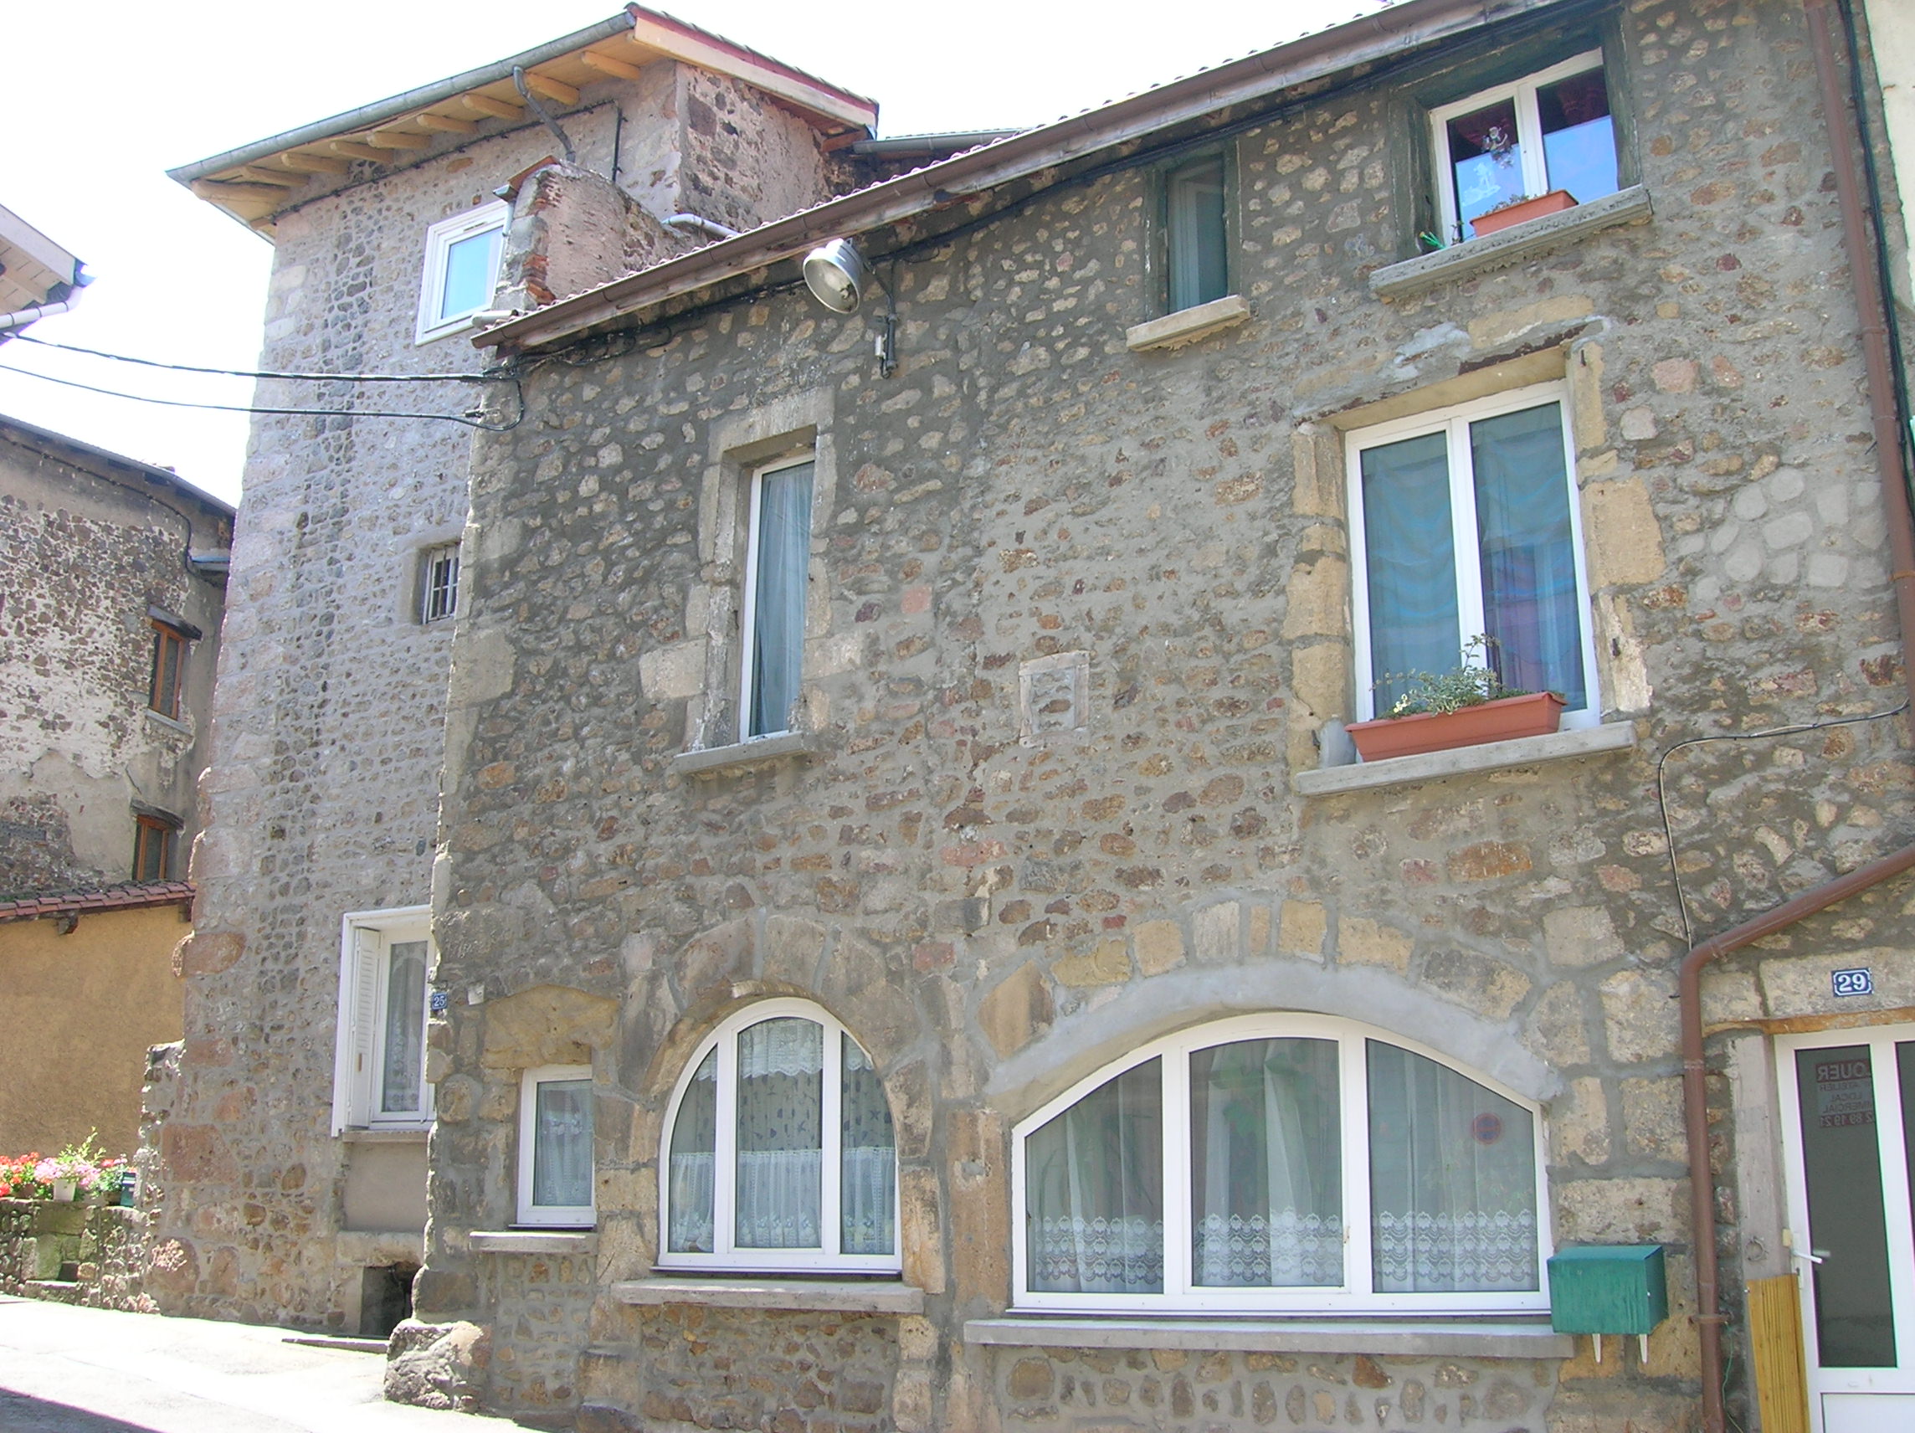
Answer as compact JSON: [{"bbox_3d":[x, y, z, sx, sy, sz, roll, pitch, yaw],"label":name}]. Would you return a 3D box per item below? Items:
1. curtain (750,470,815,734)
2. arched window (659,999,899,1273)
[{"bbox_3d":[-1.053,-0.789,12.694,0.720,1.820,0.070,-11,-20,33],"label":"curtain"},{"bbox_3d":[-0.931,2.280,10.255,1.649,1.474,0.100,-10,-20,31],"label":"arched window"}]

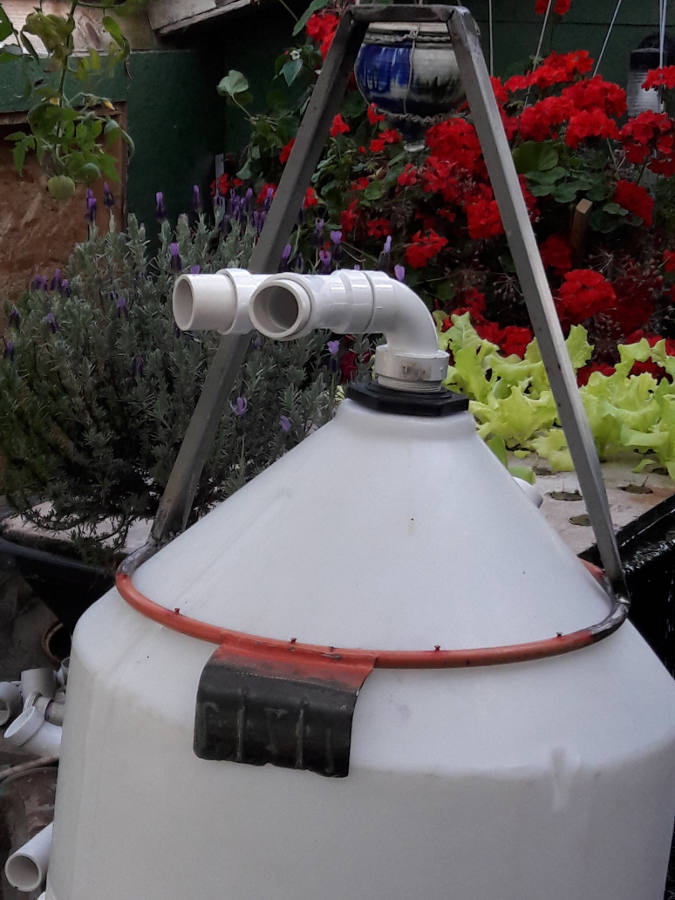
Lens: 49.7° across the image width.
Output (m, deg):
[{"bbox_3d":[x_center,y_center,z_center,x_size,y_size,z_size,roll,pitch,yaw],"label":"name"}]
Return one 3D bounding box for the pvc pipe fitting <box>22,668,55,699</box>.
[{"bbox_3d":[-0.466,0.365,1.130,0.053,0.056,0.053,-4,-6,6],"label":"pvc pipe fitting"}]

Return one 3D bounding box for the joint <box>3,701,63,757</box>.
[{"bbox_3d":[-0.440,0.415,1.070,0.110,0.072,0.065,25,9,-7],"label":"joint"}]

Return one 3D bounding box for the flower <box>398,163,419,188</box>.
[{"bbox_3d":[0.142,-0.552,1.460,0.042,0.046,0.038,1,11,6],"label":"flower"}]

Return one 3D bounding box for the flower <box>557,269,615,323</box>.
[{"bbox_3d":[0.470,-0.293,1.380,0.108,0.098,0.090,2,11,9],"label":"flower"}]

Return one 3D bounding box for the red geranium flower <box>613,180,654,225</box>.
[{"bbox_3d":[0.594,-0.496,1.460,0.085,0.085,0.075,2,11,11],"label":"red geranium flower"}]

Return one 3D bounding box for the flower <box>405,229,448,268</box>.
[{"bbox_3d":[0.169,-0.382,1.380,0.082,0.073,0.068,1,11,6],"label":"flower"}]

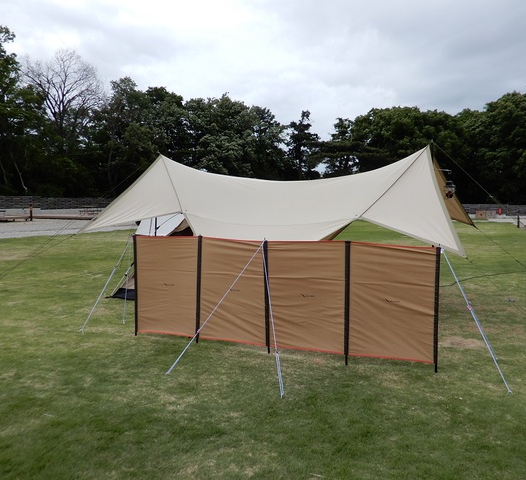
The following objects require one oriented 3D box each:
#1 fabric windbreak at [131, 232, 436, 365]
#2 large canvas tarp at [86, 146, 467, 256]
[{"bbox_3d":[0.067,0.547,5.194,3.255,1.120,0.140,2,5,21],"label":"fabric windbreak"},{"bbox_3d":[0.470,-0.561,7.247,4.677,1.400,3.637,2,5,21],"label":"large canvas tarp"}]

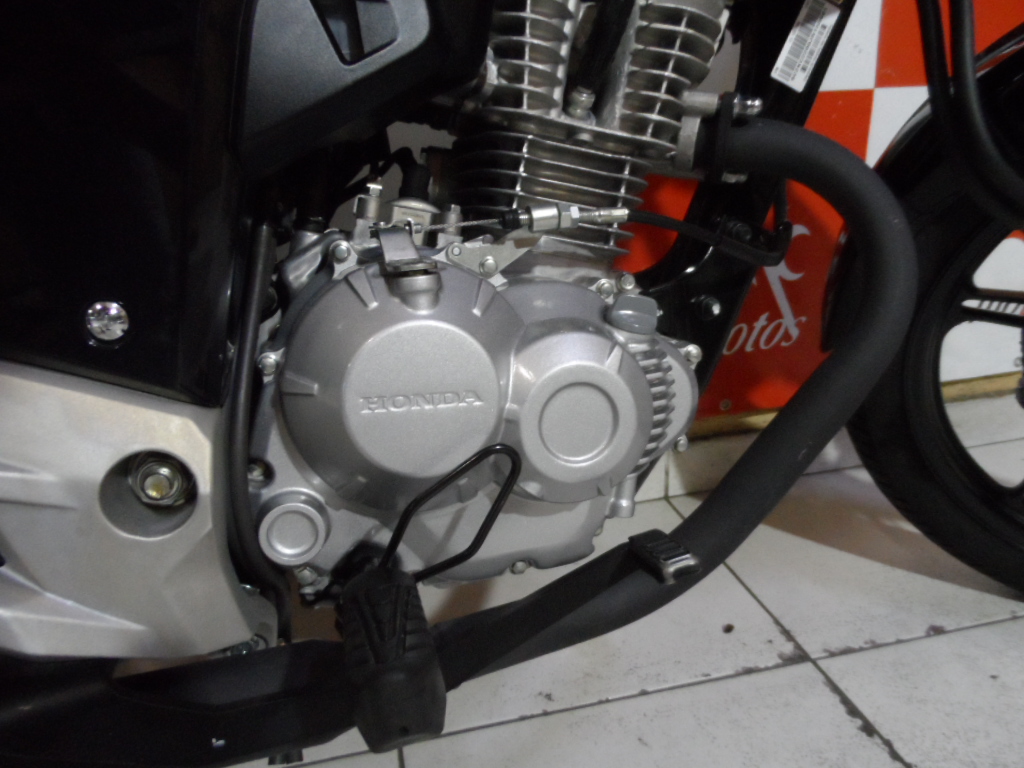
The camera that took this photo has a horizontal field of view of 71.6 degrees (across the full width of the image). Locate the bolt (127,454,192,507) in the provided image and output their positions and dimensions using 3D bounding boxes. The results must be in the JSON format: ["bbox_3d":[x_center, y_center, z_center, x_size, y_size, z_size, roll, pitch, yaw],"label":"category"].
[{"bbox_3d":[-0.188,0.052,0.380,0.027,0.027,0.018,-7,9,-9],"label":"bolt"}]

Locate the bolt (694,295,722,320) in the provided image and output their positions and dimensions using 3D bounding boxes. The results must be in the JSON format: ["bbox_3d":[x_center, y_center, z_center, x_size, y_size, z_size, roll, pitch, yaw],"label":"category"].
[{"bbox_3d":[0.133,-0.052,0.480,0.017,0.017,0.012,-7,9,-9],"label":"bolt"}]

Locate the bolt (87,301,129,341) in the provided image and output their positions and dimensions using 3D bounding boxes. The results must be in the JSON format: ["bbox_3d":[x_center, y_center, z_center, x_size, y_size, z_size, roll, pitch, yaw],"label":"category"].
[{"bbox_3d":[-0.205,-0.032,0.360,0.020,0.020,0.008,-7,9,-9],"label":"bolt"}]

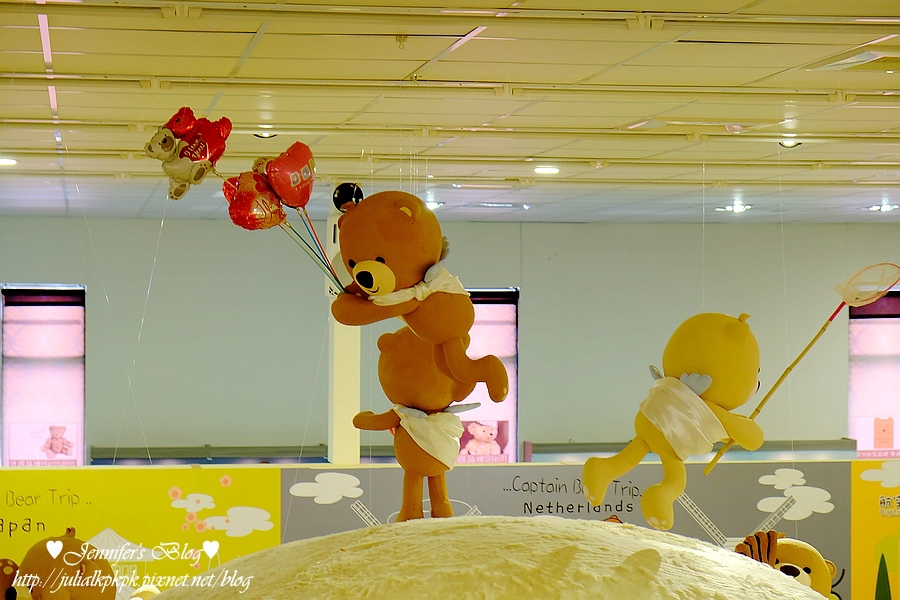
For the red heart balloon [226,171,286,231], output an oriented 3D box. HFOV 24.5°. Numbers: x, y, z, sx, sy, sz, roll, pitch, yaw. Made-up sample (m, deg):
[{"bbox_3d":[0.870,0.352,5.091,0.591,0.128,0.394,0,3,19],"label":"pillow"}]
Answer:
[{"bbox_3d":[-0.648,-0.333,6.950,0.205,0.205,0.110,38,4,3],"label":"red heart balloon"}]

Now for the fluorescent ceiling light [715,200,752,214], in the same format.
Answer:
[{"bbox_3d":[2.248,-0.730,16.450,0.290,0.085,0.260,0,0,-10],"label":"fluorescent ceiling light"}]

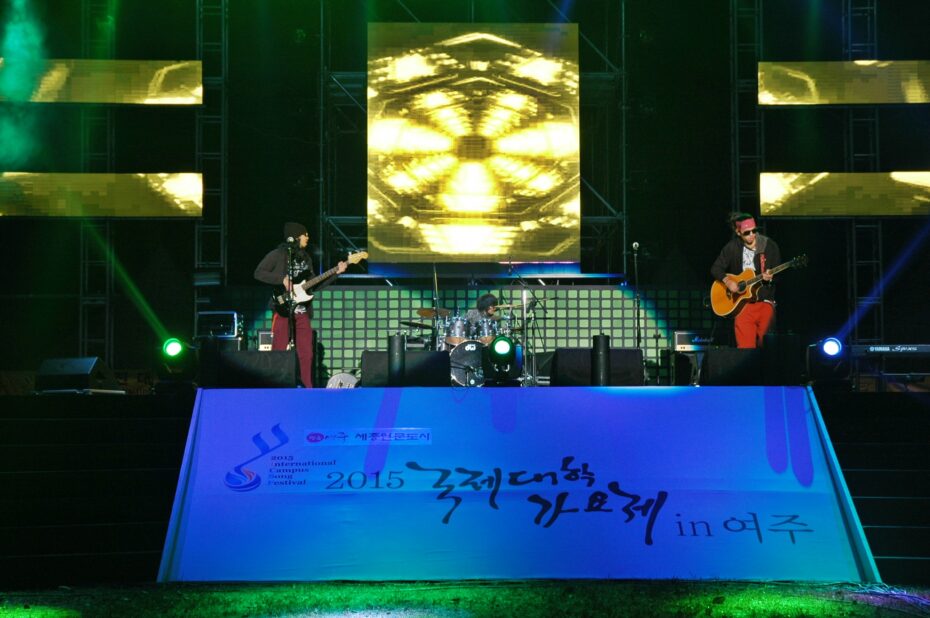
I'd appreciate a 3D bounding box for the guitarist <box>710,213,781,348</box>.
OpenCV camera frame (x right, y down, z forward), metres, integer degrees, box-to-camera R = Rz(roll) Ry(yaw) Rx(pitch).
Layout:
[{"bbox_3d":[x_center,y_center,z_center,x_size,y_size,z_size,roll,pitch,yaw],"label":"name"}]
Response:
[{"bbox_3d":[2.767,-0.056,17.500,0.700,1.790,0.500,0,-3,-4],"label":"guitarist"}]

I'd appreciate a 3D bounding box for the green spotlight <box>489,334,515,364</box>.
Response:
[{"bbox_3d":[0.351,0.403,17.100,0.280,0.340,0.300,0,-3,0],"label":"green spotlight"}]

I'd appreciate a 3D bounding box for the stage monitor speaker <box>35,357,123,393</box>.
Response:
[{"bbox_3d":[-3.649,0.622,16.900,0.750,0.370,0.520,-2,-4,28],"label":"stage monitor speaker"}]

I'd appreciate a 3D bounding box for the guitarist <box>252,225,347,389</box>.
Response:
[{"bbox_3d":[-1.672,-0.005,18.100,0.780,1.760,0.600,2,-4,-28],"label":"guitarist"}]

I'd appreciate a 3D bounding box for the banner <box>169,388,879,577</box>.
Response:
[{"bbox_3d":[0.405,1.420,15.130,5.600,0.100,2.960,0,28,-1],"label":"banner"}]

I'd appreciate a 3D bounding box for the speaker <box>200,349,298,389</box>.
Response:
[{"bbox_3d":[-2.057,0.602,17.000,0.880,0.410,0.550,0,-3,5],"label":"speaker"}]

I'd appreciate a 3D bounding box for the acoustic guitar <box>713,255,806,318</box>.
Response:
[{"bbox_3d":[2.931,-0.277,17.700,1.050,0.410,0.120,-23,-22,0],"label":"acoustic guitar"}]

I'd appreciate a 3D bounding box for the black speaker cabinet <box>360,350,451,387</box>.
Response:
[{"bbox_3d":[-0.568,0.602,17.000,0.860,0.410,0.550,0,-3,0],"label":"black speaker cabinet"}]

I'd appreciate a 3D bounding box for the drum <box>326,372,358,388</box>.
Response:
[{"bbox_3d":[-1.331,0.871,19.500,0.400,0.400,0.320,0,-3,0],"label":"drum"}]

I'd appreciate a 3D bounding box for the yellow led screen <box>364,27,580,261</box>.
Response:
[{"bbox_3d":[0.117,-2.156,23.200,2.780,3.130,0.200,0,-3,0],"label":"yellow led screen"}]

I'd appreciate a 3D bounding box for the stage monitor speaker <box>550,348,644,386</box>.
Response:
[{"bbox_3d":[1.280,0.575,17.200,0.910,0.390,0.520,0,-3,0],"label":"stage monitor speaker"}]

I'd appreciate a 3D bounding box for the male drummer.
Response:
[{"bbox_3d":[0.232,0.457,22.300,0.580,1.220,0.750,0,-3,-8],"label":"male drummer"}]

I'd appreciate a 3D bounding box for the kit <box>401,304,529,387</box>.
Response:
[{"bbox_3d":[-0.006,0.459,21.800,1.650,1.080,1.350,0,-3,0],"label":"kit"}]

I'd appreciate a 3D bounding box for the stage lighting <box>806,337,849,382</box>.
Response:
[{"bbox_3d":[3.441,0.508,16.900,0.400,0.490,0.400,0,-3,-8],"label":"stage lighting"}]

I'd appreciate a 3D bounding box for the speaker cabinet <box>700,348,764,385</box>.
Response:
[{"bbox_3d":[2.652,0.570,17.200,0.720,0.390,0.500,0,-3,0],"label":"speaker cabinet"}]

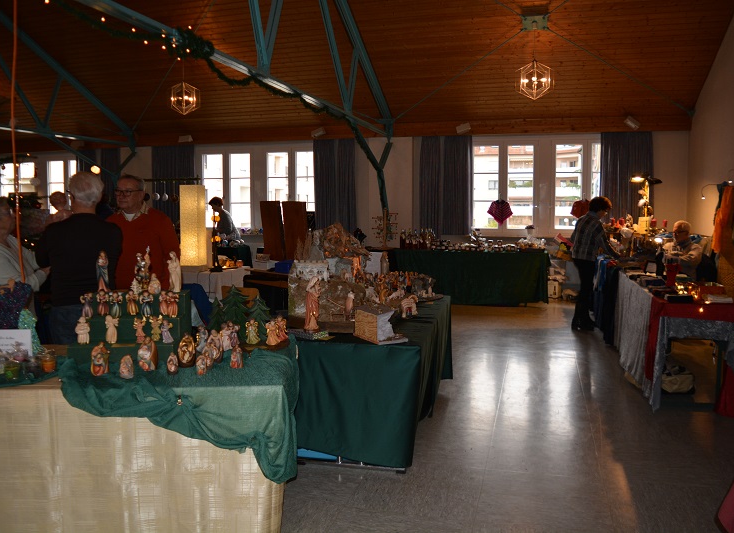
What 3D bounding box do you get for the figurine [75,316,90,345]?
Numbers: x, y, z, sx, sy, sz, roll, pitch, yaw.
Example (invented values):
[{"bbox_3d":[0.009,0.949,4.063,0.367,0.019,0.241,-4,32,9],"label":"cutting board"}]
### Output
[{"bbox_3d":[-1.375,0.311,2.900,0.070,0.128,0.060,-1,5,-11],"label":"figurine"}]

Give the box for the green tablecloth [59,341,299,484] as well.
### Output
[{"bbox_3d":[-0.826,0.644,2.874,1.060,0.419,0.800,0,7,0],"label":"green tablecloth"}]

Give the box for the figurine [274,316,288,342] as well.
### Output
[{"bbox_3d":[-0.459,0.334,3.180,0.069,0.133,0.065,-1,5,-6],"label":"figurine"}]

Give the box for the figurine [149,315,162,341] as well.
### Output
[{"bbox_3d":[-1.020,0.296,2.889,0.052,0.116,0.042,-1,6,-6],"label":"figurine"}]

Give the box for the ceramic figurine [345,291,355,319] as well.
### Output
[{"bbox_3d":[-0.098,0.231,3.550,0.056,0.166,0.060,-4,7,-37],"label":"ceramic figurine"}]

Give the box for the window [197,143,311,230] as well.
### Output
[{"bbox_3d":[-2.062,-1.450,11.061,2.449,1.607,0.120,1,6,16],"label":"window"}]

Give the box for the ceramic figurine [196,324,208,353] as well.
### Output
[{"bbox_3d":[-0.859,0.372,3.106,0.053,0.124,0.045,0,6,6],"label":"ceramic figurine"}]

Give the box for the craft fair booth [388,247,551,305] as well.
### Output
[{"bbox_3d":[1.501,0.128,8.815,2.210,0.770,0.740,1,7,15],"label":"craft fair booth"}]

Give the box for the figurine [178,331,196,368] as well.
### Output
[{"bbox_3d":[-0.837,0.388,2.780,0.079,0.160,0.070,-1,5,-9],"label":"figurine"}]

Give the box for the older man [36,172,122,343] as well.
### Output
[{"bbox_3d":[-1.678,0.289,3.578,0.500,1.683,0.340,-2,6,-17],"label":"older man"}]

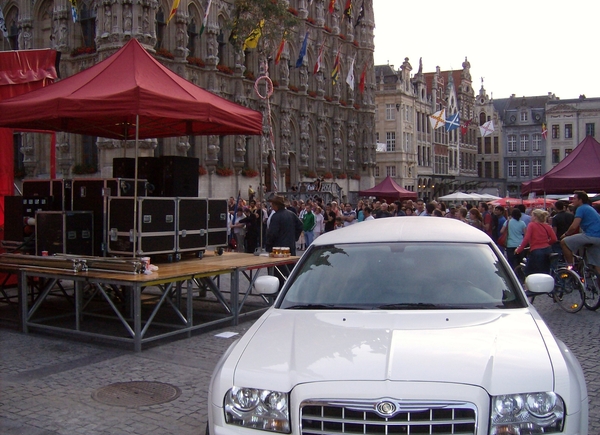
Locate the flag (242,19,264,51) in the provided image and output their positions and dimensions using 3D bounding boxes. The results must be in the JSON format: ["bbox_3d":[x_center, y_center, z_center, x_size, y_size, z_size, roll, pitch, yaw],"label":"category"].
[{"bbox_3d":[-3.137,-12.347,42.000,1.600,2.100,0.450,1,2,30],"label":"flag"}]

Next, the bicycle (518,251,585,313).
[{"bbox_3d":[4.080,1.000,10.350,0.580,1.040,1.750,-1,2,-22],"label":"bicycle"}]

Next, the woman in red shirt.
[{"bbox_3d":[3.800,0.690,10.000,0.550,1.650,0.420,-1,2,-25],"label":"woman in red shirt"}]

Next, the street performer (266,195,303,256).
[{"bbox_3d":[-0.288,0.515,11.200,0.600,1.830,0.420,-1,2,-30],"label":"street performer"}]

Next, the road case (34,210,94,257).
[{"bbox_3d":[-3.500,0.290,9.280,0.640,0.760,0.530,1,2,31],"label":"road case"}]

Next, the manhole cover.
[{"bbox_3d":[-1.467,1.585,5.590,0.780,0.030,0.780,0,1,0],"label":"manhole cover"}]

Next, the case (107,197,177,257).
[{"bbox_3d":[-2.300,0.190,9.150,0.620,0.950,0.760,1,2,31],"label":"case"}]

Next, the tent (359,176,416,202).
[{"bbox_3d":[6.130,-1.130,43.000,3.050,3.450,3.050,1,2,31],"label":"tent"}]

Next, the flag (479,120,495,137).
[{"bbox_3d":[24.032,-11.438,80.000,1.800,2.000,0.300,1,2,30],"label":"flag"}]

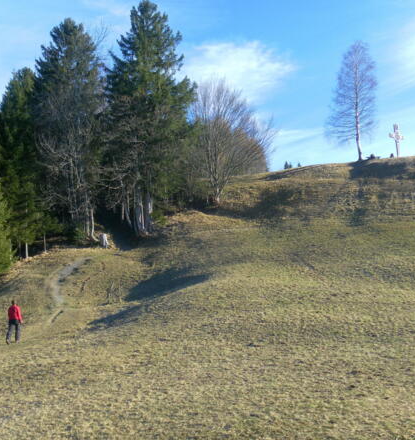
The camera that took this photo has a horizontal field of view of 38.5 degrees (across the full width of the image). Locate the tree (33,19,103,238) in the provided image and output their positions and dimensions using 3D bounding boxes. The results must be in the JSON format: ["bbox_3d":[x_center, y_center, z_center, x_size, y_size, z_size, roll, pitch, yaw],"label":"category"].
[{"bbox_3d":[-11.325,-7.590,48.556,5.662,18.207,5.662,0,-3,0],"label":"tree"}]

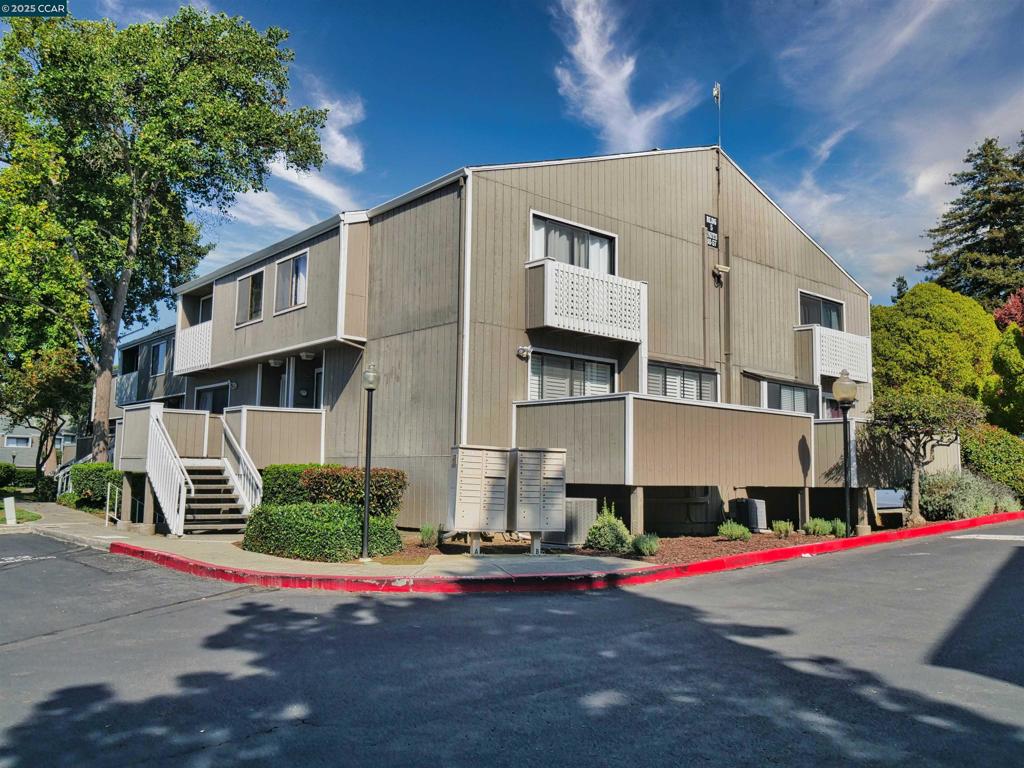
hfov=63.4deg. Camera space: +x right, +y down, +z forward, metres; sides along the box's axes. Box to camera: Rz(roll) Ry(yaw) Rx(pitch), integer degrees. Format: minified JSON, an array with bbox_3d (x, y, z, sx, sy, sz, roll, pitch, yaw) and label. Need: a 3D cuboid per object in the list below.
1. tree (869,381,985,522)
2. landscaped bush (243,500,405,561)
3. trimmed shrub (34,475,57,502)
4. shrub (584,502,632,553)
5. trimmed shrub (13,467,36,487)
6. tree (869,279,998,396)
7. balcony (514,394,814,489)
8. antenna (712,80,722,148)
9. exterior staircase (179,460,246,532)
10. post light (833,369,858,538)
[{"bbox_3d":[8.757,1.444,17.500,2.400,3.020,2.400,6,-8,-40],"label":"tree"},{"bbox_3d":[-2.932,2.188,12.567,1.350,0.700,2.650,6,-8,-40],"label":"landscaped bush"},{"bbox_3d":[-17.459,3.918,30.999,0.850,0.990,0.850,6,-8,-40],"label":"trimmed shrub"},{"bbox_3d":[1.497,2.202,12.853,0.740,0.730,0.740,1,-6,0],"label":"shrub"},{"bbox_3d":[-29.604,5.674,50.300,1.500,1.080,1.400,6,-8,-40],"label":"trimmed shrub"},{"bbox_3d":[14.989,0.156,29.582,5.400,7.640,5.200,6,-8,-40],"label":"tree"},{"bbox_3d":[3.123,1.241,16.284,5.730,1.480,2.850,6,-8,-40],"label":"balcony"},{"bbox_3d":[5.149,-6.746,20.676,0.220,1.760,0.220,6,-8,-40],"label":"antenna"},{"bbox_3d":[-6.217,2.222,16.683,1.500,1.470,1.950,6,-8,-40],"label":"exterior staircase"},{"bbox_3d":[6.320,1.303,15.649,0.450,3.170,0.450,6,-8,-40],"label":"post light"}]

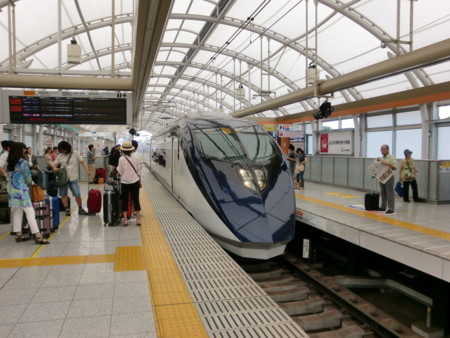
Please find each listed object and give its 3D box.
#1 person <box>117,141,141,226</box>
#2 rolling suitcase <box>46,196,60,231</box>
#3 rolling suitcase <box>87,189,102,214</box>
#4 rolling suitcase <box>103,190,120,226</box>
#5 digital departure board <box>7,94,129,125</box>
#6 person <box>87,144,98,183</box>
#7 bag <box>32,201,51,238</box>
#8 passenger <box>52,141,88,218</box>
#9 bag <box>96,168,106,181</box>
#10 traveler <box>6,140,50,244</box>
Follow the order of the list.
[{"bbox_3d":[-1.928,0.298,7.350,0.480,1.660,0.380,-1,3,-17],"label":"person"},{"bbox_3d":[-3.339,0.834,7.042,0.270,0.620,0.430,-1,3,-22],"label":"rolling suitcase"},{"bbox_3d":[-3.099,0.771,8.668,0.230,0.580,0.360,2,3,32],"label":"rolling suitcase"},{"bbox_3d":[-2.341,0.774,7.527,0.270,0.690,0.460,0,3,-3],"label":"rolling suitcase"},{"bbox_3d":[-4.414,-1.648,10.276,3.050,0.780,0.220,-1,3,-15],"label":"digital departure board"},{"bbox_3d":[-6.072,-0.207,16.684,0.480,1.720,0.480,-1,3,-12],"label":"person"},{"bbox_3d":[-3.321,0.863,6.575,0.280,0.610,0.430,-1,3,-23],"label":"bag"},{"bbox_3d":[-3.637,0.237,8.532,0.720,1.660,0.500,1,3,17],"label":"passenger"},{"bbox_3d":[-5.707,0.307,16.814,0.450,0.680,0.280,-1,3,-14],"label":"bag"},{"bbox_3d":[-3.260,0.388,5.970,0.580,1.620,0.480,-2,3,-32],"label":"traveler"}]

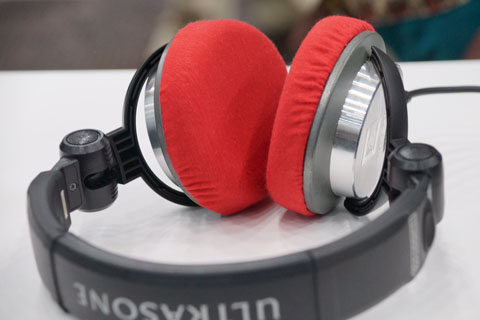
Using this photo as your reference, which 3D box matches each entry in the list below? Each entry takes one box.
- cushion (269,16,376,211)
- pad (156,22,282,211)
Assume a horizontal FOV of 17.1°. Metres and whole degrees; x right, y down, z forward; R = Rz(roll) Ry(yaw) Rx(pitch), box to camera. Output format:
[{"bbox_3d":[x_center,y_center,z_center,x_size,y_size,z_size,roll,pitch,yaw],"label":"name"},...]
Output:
[{"bbox_3d":[0.037,-0.023,0.774,0.024,0.097,0.096,17,30,17],"label":"cushion"},{"bbox_3d":[-0.001,-0.023,0.797,0.024,0.097,0.096,-9,18,33],"label":"pad"}]

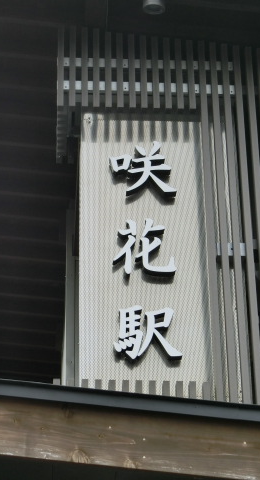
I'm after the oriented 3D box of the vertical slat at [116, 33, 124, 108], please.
[{"bbox_3d":[-0.057,-0.930,7.167,0.035,0.507,0.042,1,-29,-3],"label":"vertical slat"}]

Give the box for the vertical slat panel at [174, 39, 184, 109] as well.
[{"bbox_3d":[0.269,-0.899,7.102,0.035,0.487,0.049,1,-31,-3],"label":"vertical slat panel"}]

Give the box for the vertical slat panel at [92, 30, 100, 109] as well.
[{"bbox_3d":[-0.199,-1.000,7.612,0.039,0.580,0.050,1,-31,-3],"label":"vertical slat panel"}]

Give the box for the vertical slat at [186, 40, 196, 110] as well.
[{"bbox_3d":[0.339,-0.907,7.181,0.035,0.471,0.042,1,-29,-3],"label":"vertical slat"}]

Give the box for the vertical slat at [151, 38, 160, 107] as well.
[{"bbox_3d":[0.141,-0.919,7.174,0.035,0.490,0.042,1,-29,-3],"label":"vertical slat"}]

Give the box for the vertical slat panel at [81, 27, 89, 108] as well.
[{"bbox_3d":[-0.247,-0.936,7.090,0.035,0.545,0.049,1,-31,-3],"label":"vertical slat panel"}]

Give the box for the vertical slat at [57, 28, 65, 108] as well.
[{"bbox_3d":[-0.382,-0.948,7.154,0.035,0.538,0.042,1,-29,-3],"label":"vertical slat"}]

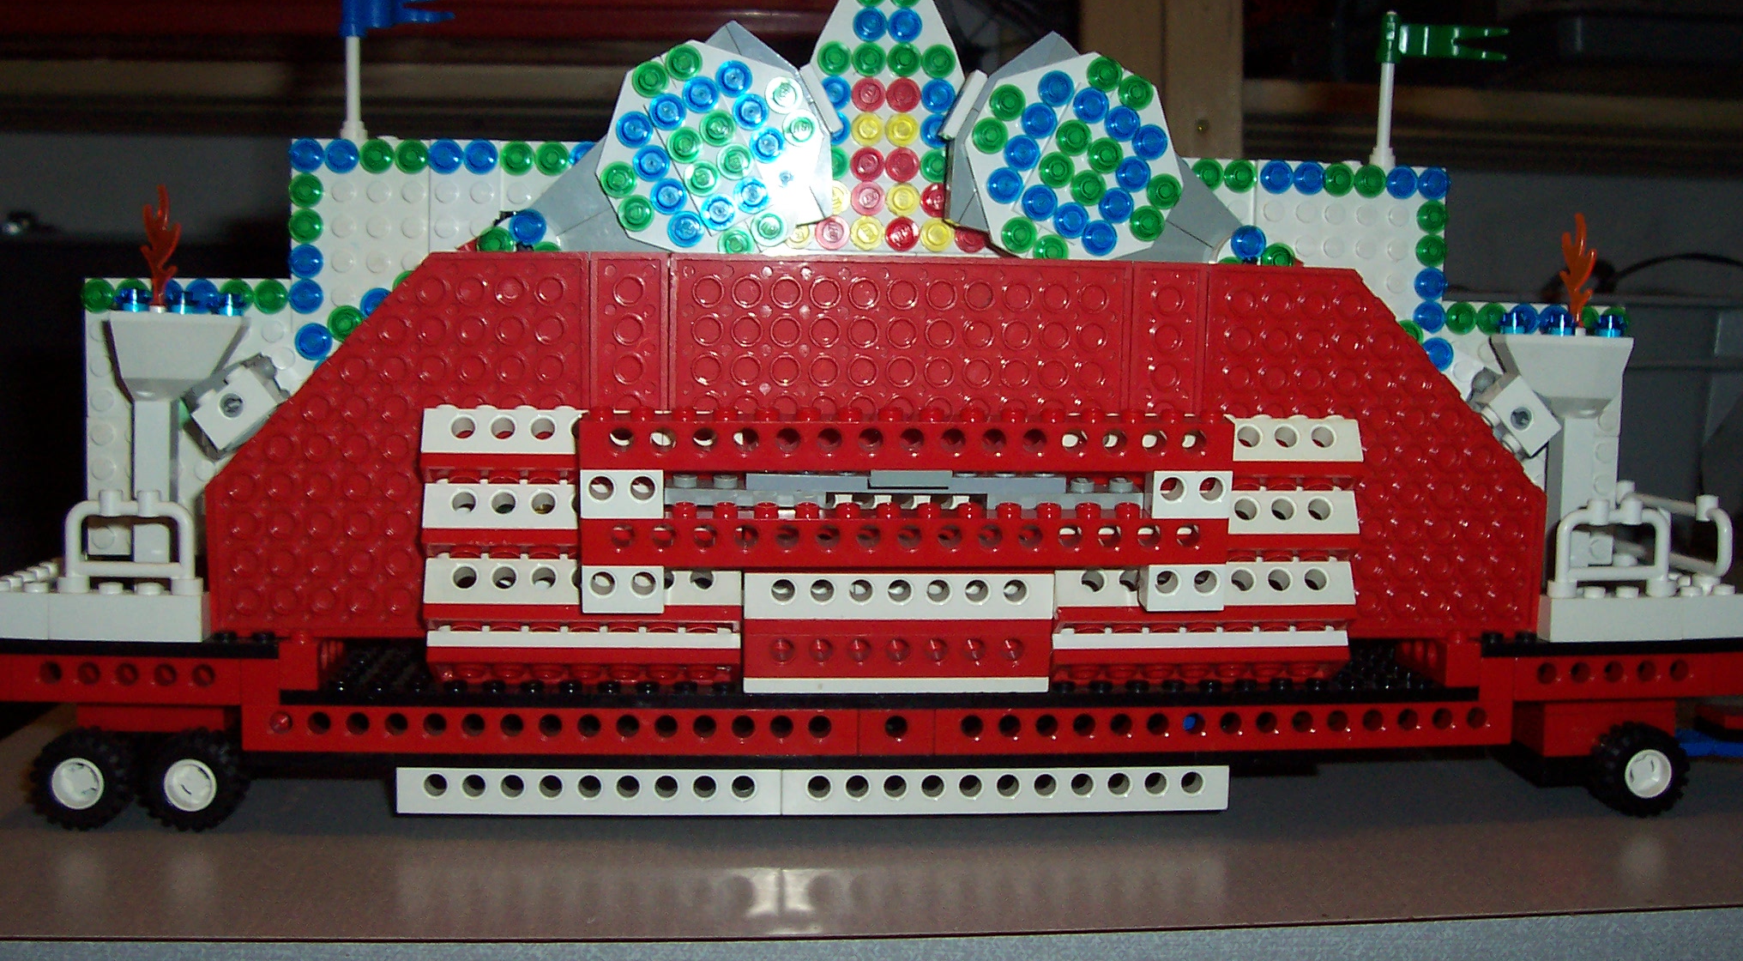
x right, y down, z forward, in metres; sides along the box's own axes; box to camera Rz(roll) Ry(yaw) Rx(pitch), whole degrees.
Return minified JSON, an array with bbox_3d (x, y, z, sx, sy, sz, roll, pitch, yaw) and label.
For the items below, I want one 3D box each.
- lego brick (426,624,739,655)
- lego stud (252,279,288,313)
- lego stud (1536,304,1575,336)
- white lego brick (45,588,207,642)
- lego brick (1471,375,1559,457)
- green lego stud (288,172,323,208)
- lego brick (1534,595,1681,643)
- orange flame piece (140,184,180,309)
[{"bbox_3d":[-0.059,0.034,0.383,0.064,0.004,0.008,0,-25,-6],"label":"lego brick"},{"bbox_3d":[-0.137,-0.042,0.424,0.008,0.008,0.005,0,4,-5],"label":"lego stud"},{"bbox_3d":[0.162,-0.037,0.440,0.008,0.005,0.008,0,4,-5],"label":"lego stud"},{"bbox_3d":[-0.152,0.027,0.382,0.032,0.010,0.008,0,4,-5],"label":"white lego brick"},{"bbox_3d":[0.146,-0.014,0.423,0.011,0.016,0.008,-41,8,-1],"label":"lego brick"},{"bbox_3d":[-0.127,-0.065,0.421,0.008,0.008,0.005,0,4,-5],"label":"green lego stud"},{"bbox_3d":[0.162,0.031,0.409,0.032,0.010,0.008,0,4,-5],"label":"lego brick"},{"bbox_3d":[-0.154,-0.050,0.403,0.009,0.028,0.004,1,4,-5],"label":"orange flame piece"}]

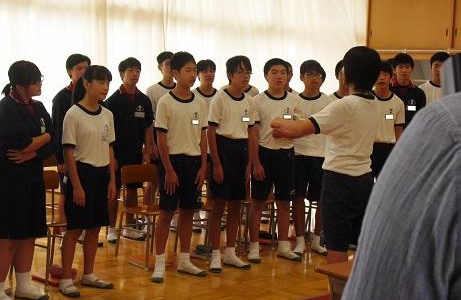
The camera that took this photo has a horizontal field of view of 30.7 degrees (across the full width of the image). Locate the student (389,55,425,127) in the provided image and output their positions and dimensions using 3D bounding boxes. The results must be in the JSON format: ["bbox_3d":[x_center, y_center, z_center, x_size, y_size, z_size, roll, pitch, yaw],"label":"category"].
[{"bbox_3d":[1.673,-0.043,8.080,0.460,1.730,0.300,2,6,8],"label":"student"}]

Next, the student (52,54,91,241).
[{"bbox_3d":[-1.385,-0.024,7.611,0.440,1.660,0.300,-4,7,-42],"label":"student"}]

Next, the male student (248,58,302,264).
[{"bbox_3d":[0.358,0.078,6.911,0.450,1.660,0.310,-2,6,-28],"label":"male student"}]

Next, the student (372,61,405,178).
[{"bbox_3d":[1.323,0.062,7.330,0.440,1.650,0.300,3,6,15],"label":"student"}]

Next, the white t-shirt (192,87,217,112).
[{"bbox_3d":[-0.215,-0.333,8.195,0.440,0.590,0.250,-1,6,-24],"label":"white t-shirt"}]

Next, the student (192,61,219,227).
[{"bbox_3d":[-0.221,-0.055,8.221,0.440,1.650,0.290,-1,6,-24],"label":"student"}]

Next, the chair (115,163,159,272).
[{"bbox_3d":[-0.632,0.522,6.816,0.390,0.755,0.480,-3,7,-38],"label":"chair"}]

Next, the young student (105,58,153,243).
[{"bbox_3d":[-0.927,-0.010,7.611,0.470,1.650,0.300,-3,7,-36],"label":"young student"}]

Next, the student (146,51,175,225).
[{"bbox_3d":[-0.599,-0.091,8.258,0.440,1.700,0.300,-2,6,-32],"label":"student"}]

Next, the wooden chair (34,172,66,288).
[{"bbox_3d":[-1.278,0.568,6.195,0.390,0.755,0.480,-3,7,-40],"label":"wooden chair"}]

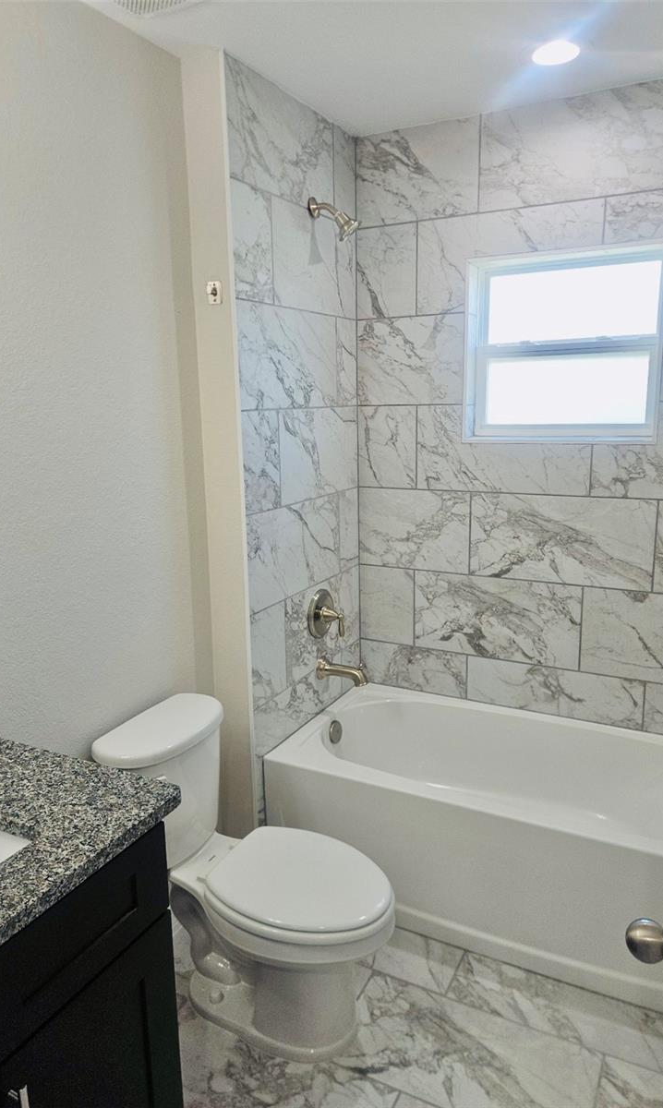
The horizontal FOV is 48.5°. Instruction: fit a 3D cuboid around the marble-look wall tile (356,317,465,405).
[{"bbox_3d":[0.282,-0.695,2.650,0.406,0.305,0.010,5,14,27],"label":"marble-look wall tile"}]

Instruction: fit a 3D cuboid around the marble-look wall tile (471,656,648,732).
[{"bbox_3d":[0.790,0.491,2.648,0.616,0.178,0.010,5,14,27],"label":"marble-look wall tile"}]

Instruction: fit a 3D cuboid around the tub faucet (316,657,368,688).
[{"bbox_3d":[0.040,0.427,2.620,0.192,0.088,0.066,5,14,27],"label":"tub faucet"}]

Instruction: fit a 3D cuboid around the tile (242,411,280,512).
[{"bbox_3d":[-0.214,-0.281,2.236,0.010,0.305,0.197,5,14,28],"label":"tile"}]

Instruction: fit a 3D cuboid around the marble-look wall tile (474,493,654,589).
[{"bbox_3d":[0.772,-0.048,2.505,0.609,0.302,0.010,5,14,28],"label":"marble-look wall tile"}]

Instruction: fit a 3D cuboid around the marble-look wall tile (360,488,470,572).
[{"bbox_3d":[0.307,-0.091,2.749,0.439,0.302,0.010,5,14,28],"label":"marble-look wall tile"}]

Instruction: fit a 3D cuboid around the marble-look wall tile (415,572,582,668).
[{"bbox_3d":[0.596,0.235,2.694,0.613,0.305,0.010,5,14,27],"label":"marble-look wall tile"}]

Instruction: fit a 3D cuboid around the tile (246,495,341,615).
[{"bbox_3d":[-0.114,-0.019,2.471,0.010,0.305,0.593,5,14,28],"label":"tile"}]

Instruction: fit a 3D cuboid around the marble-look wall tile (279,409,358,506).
[{"bbox_3d":[-0.033,-0.355,2.563,0.010,0.305,0.561,5,14,28],"label":"marble-look wall tile"}]

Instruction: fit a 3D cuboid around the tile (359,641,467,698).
[{"bbox_3d":[0.320,0.448,2.888,0.443,0.176,0.010,5,14,27],"label":"tile"}]

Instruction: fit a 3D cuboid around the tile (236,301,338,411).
[{"bbox_3d":[-0.125,-0.615,2.319,0.010,0.302,0.590,5,14,28],"label":"tile"}]

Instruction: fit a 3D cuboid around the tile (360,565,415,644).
[{"bbox_3d":[0.220,0.198,2.862,0.226,0.302,0.010,5,14,28],"label":"tile"}]

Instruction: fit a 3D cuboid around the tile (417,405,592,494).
[{"bbox_3d":[0.587,-0.367,2.563,0.612,0.305,0.010,5,14,27],"label":"tile"}]

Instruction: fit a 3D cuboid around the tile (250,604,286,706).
[{"bbox_3d":[-0.200,0.318,2.343,0.010,0.302,0.197,5,14,28],"label":"tile"}]

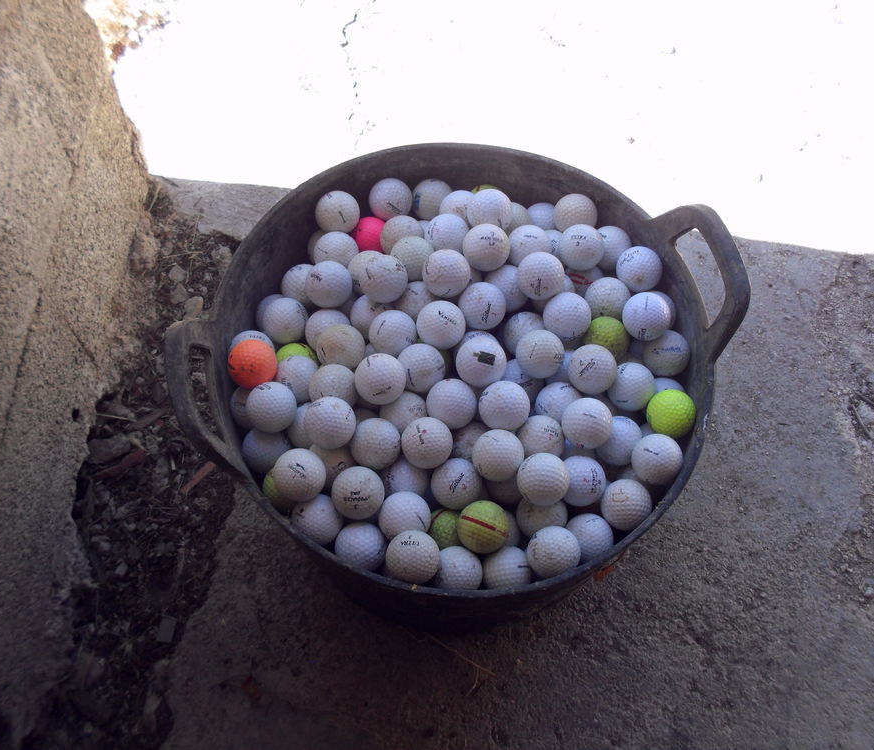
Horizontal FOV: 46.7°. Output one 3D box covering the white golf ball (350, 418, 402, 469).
[{"bbox_3d":[-0.052,0.060,0.870,0.043,0.043,0.043,2,64,-3],"label":"white golf ball"}]

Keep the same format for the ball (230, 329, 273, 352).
[{"bbox_3d":[-0.172,-0.020,0.939,0.043,0.043,0.043,0,59,0],"label":"ball"}]

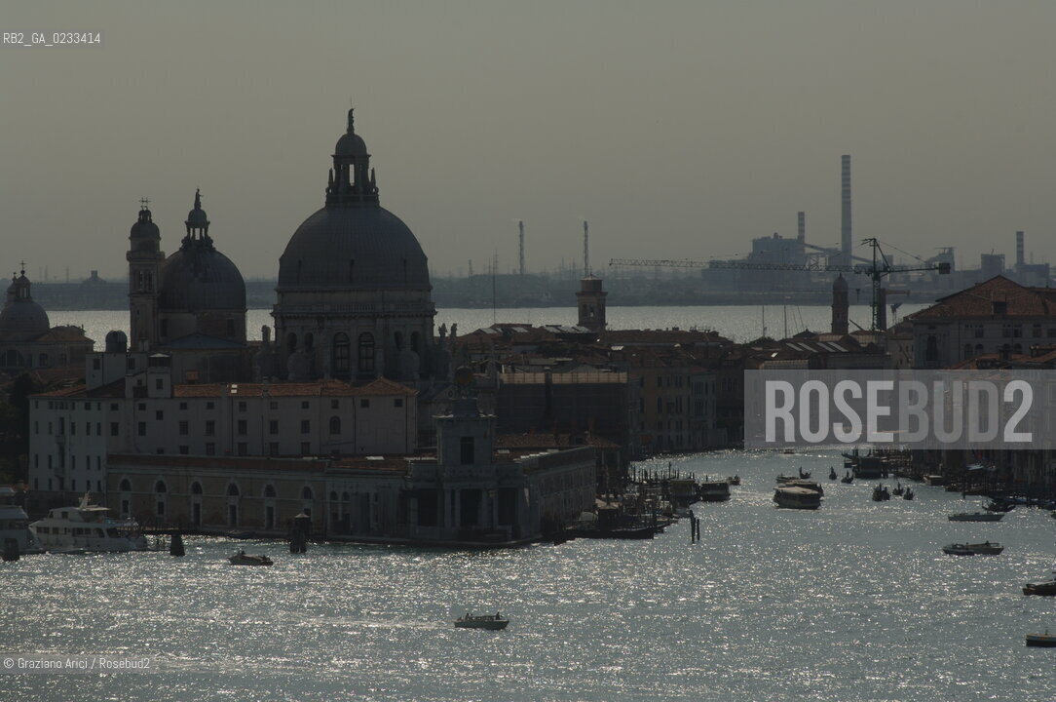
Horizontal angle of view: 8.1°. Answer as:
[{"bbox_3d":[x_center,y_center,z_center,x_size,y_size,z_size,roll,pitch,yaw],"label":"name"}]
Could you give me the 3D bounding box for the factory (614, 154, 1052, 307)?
[{"bbox_3d":[335.000,-131.000,8000.000,435.000,155.000,260.000,-1,1,0],"label":"factory"}]

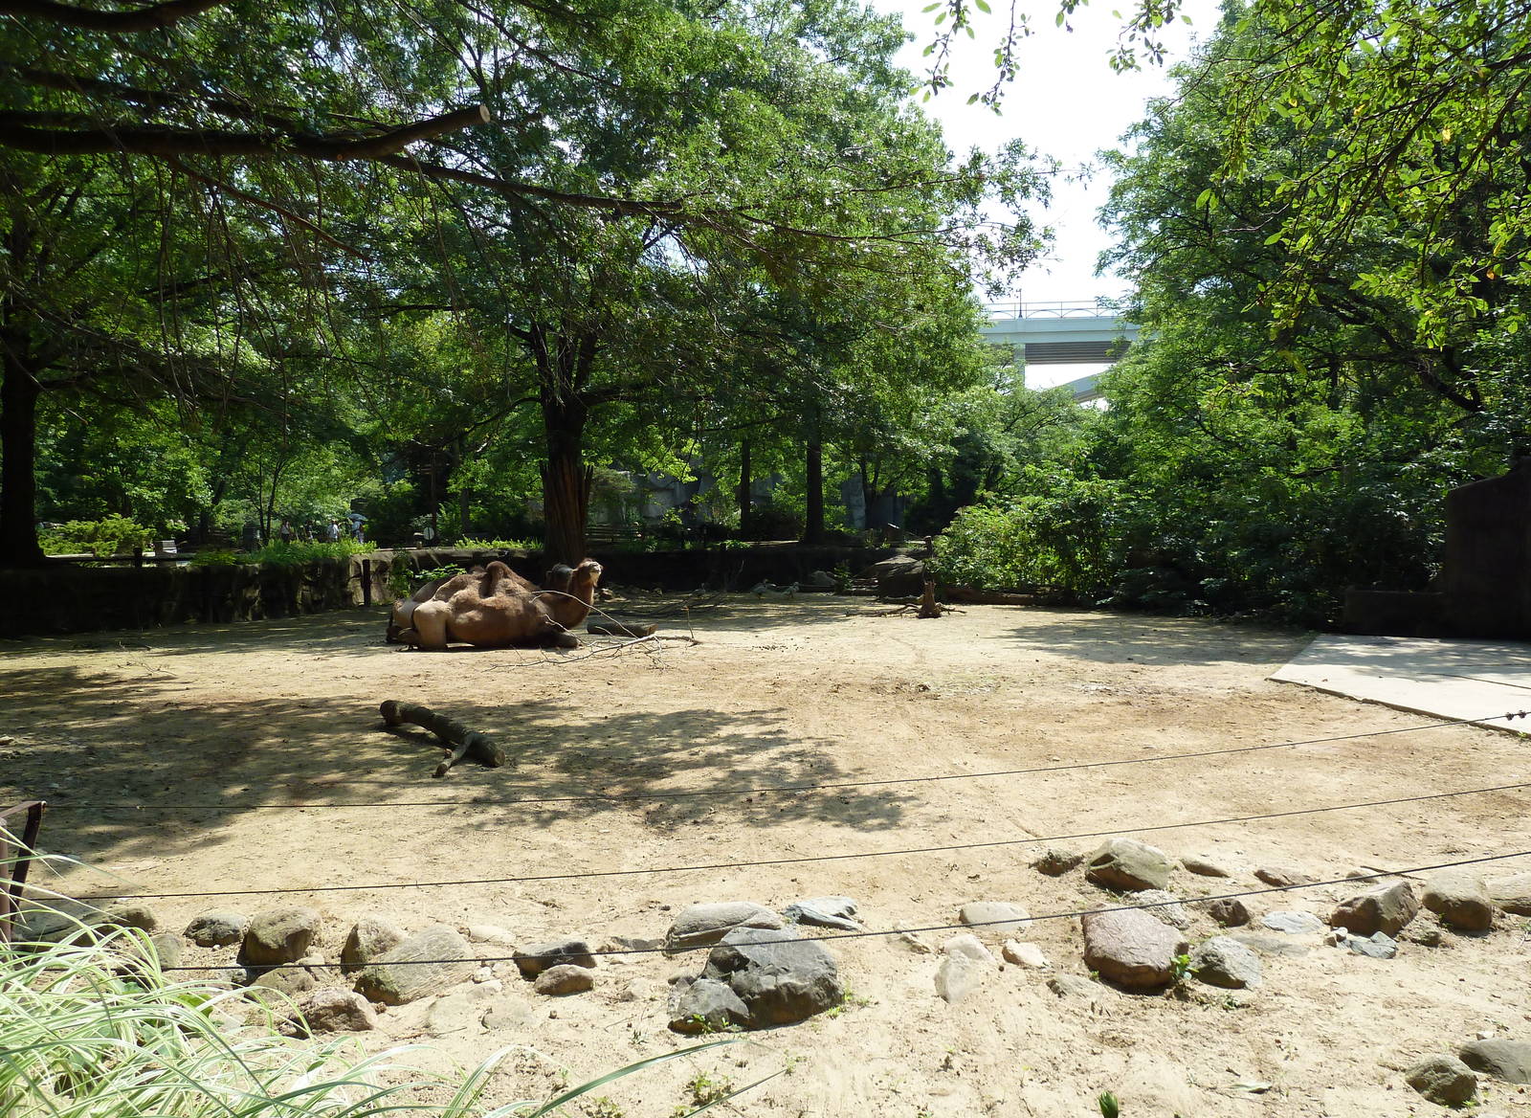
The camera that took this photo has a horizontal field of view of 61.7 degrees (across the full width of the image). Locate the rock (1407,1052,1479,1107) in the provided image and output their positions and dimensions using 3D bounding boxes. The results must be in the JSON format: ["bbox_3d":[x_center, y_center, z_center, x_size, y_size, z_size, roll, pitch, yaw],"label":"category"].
[{"bbox_3d":[2.176,1.653,4.126,0.225,0.140,0.190,0,2,0],"label":"rock"}]

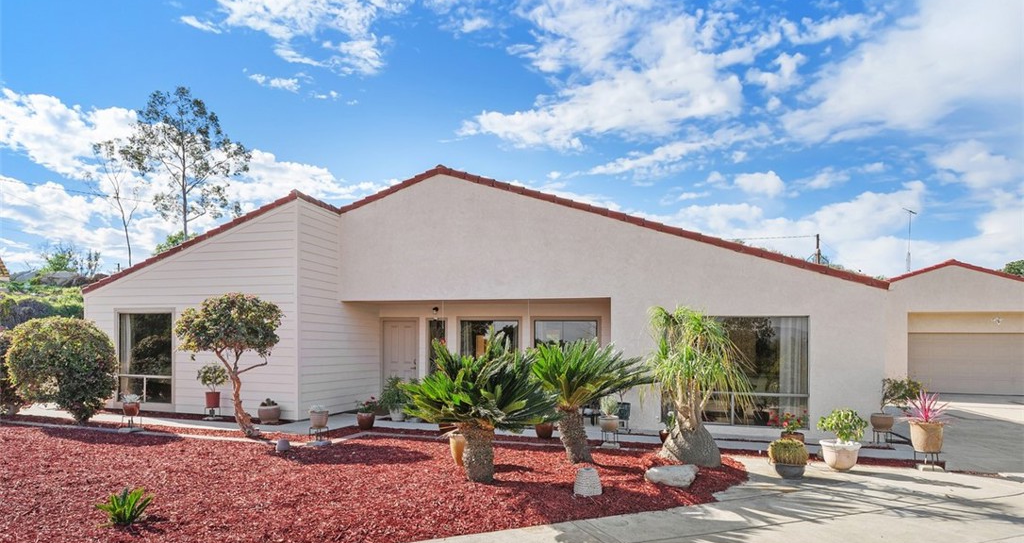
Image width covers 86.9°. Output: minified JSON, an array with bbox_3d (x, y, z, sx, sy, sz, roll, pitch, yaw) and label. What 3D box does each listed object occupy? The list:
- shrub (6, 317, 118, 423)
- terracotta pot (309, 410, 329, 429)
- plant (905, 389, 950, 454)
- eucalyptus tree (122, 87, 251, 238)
[{"bbox_3d":[-8.899,1.930,10.700,1.780,2.020,1.750,4,-5,-40],"label":"shrub"},{"bbox_3d":[-2.678,2.054,7.500,0.250,0.235,0.250,0,-5,0],"label":"terracotta pot"},{"bbox_3d":[5.765,2.081,7.500,0.530,0.880,0.520,-3,-5,38],"label":"plant"},{"bbox_3d":[-20.475,-4.969,34.000,7.400,13.300,7.200,-1,-5,11],"label":"eucalyptus tree"}]

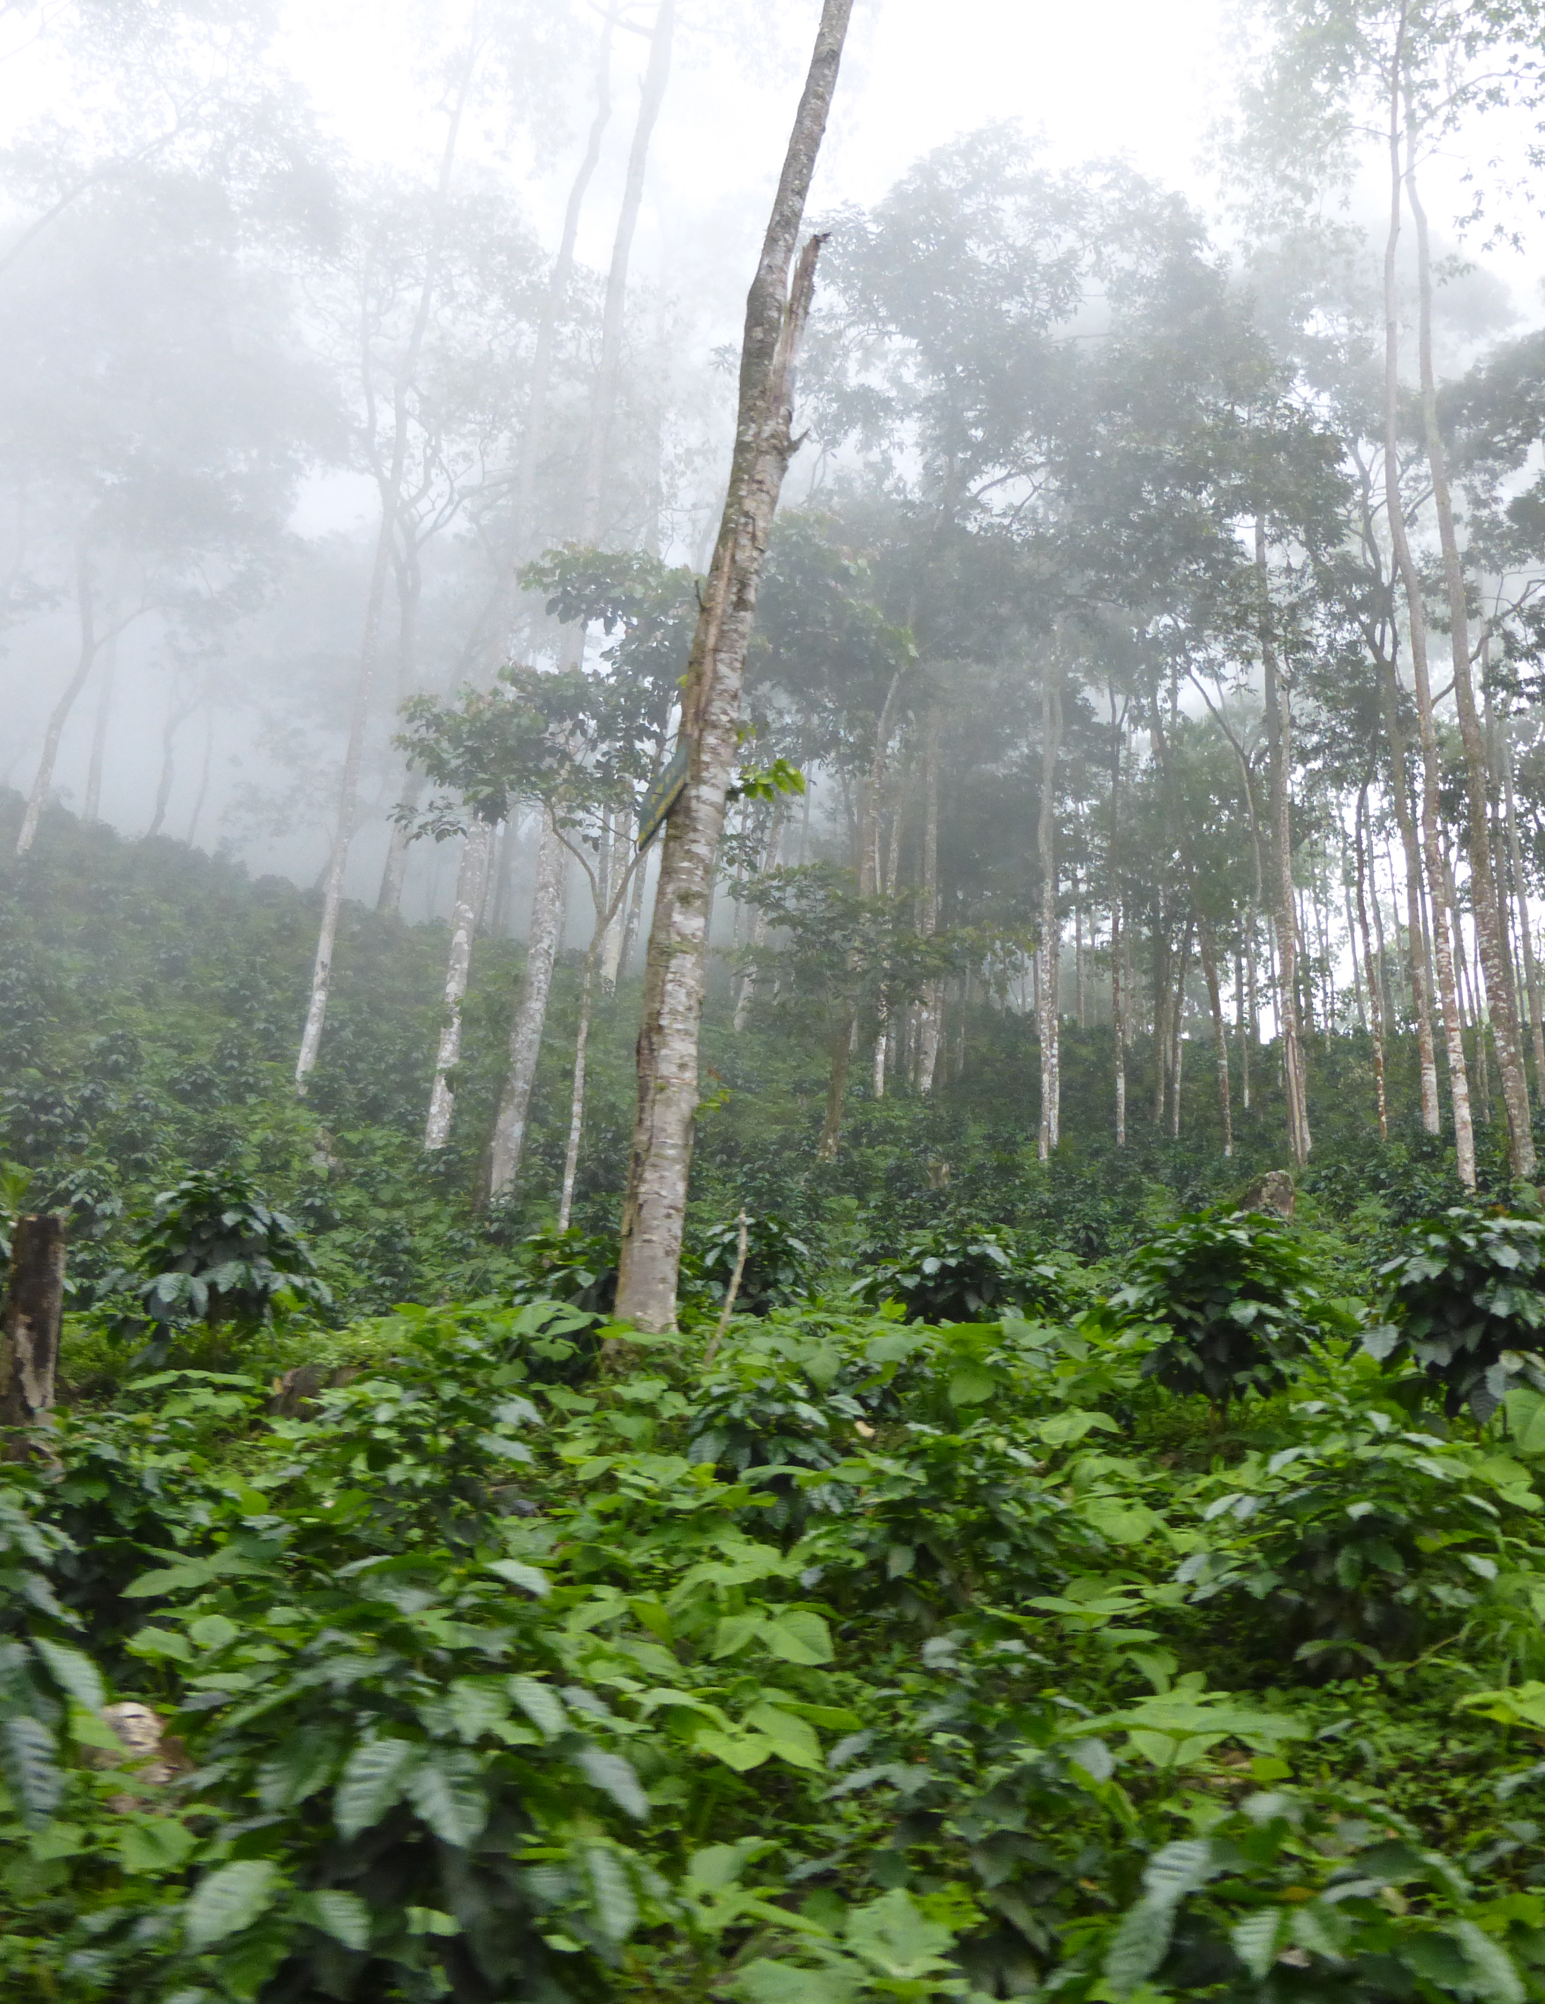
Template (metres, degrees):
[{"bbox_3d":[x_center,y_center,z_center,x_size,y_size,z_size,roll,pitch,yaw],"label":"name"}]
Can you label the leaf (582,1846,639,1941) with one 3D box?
[{"bbox_3d":[-0.203,1.110,2.500,0.060,0.135,0.030,-5,-35,-22],"label":"leaf"}]

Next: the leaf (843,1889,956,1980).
[{"bbox_3d":[0.165,1.208,2.600,0.149,0.119,0.110,1,-10,0],"label":"leaf"}]

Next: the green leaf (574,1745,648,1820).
[{"bbox_3d":[-0.210,1.011,2.600,0.135,0.030,0.055,35,34,28],"label":"green leaf"}]

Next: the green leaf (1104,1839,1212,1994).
[{"bbox_3d":[0.403,0.957,2.100,0.114,0.160,0.090,1,-10,0],"label":"green leaf"}]

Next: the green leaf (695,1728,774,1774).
[{"bbox_3d":[-0.058,1.119,3.000,0.110,0.030,0.110,-1,18,-7],"label":"green leaf"}]

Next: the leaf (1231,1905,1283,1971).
[{"bbox_3d":[0.544,1.048,2.250,0.061,0.073,0.050,1,-10,0],"label":"leaf"}]

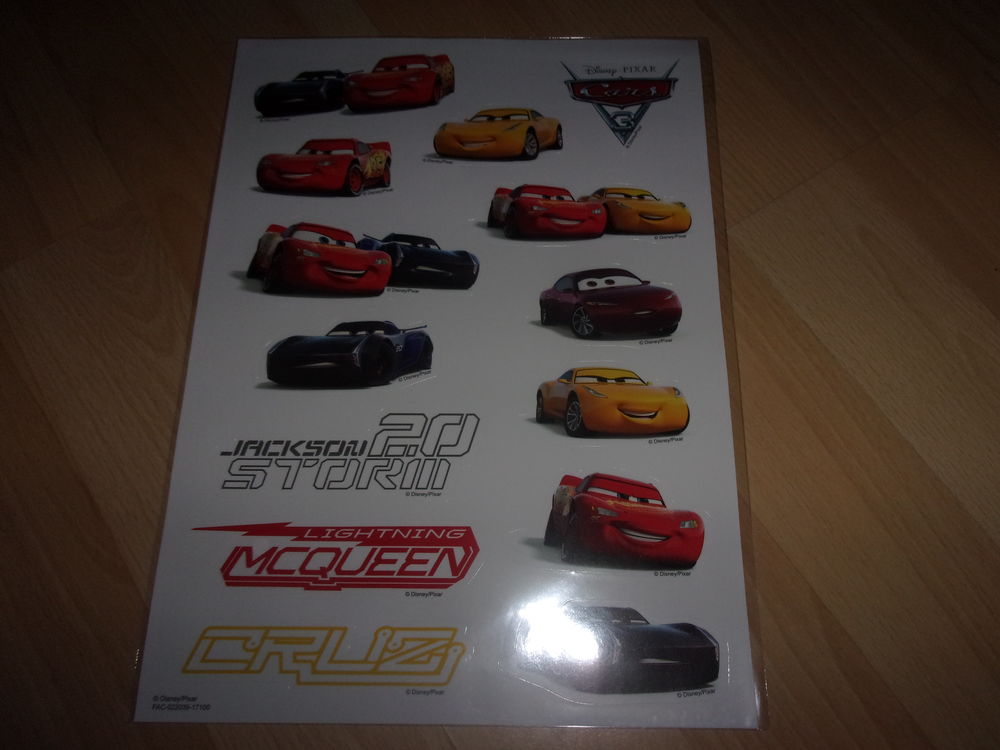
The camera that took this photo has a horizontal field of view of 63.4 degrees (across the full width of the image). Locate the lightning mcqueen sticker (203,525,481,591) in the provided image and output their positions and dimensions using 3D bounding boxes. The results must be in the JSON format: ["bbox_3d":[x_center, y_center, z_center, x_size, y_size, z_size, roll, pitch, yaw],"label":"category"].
[{"bbox_3d":[-0.060,0.066,0.294,0.106,0.004,0.024,0,70,0],"label":"lightning mcqueen sticker"}]

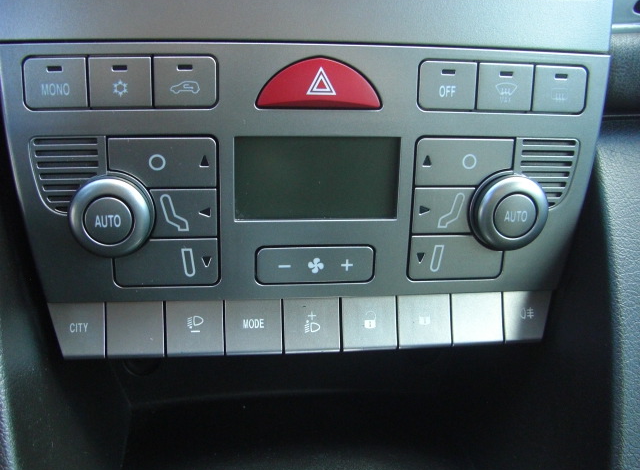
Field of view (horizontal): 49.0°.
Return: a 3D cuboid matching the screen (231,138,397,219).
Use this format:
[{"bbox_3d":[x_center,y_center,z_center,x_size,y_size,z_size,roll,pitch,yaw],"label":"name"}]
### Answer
[{"bbox_3d":[-0.001,-0.024,0.295,0.069,0.035,0.006,-1,14,-7],"label":"screen"}]

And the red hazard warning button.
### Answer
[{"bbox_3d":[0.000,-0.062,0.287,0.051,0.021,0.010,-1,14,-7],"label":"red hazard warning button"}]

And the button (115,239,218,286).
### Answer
[{"bbox_3d":[-0.064,0.011,0.296,0.043,0.020,0.008,-1,14,-7],"label":"button"}]

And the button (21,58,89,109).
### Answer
[{"bbox_3d":[-0.102,-0.059,0.274,0.024,0.020,0.008,-1,14,-7],"label":"button"}]

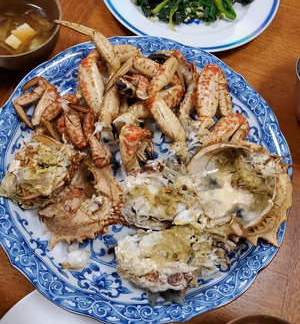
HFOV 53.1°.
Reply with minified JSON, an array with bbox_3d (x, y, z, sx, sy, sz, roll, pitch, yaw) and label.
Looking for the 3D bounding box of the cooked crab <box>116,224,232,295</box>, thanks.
[{"bbox_3d":[0.021,0.093,0.289,0.108,0.044,0.058,-8,72,-8],"label":"cooked crab"}]

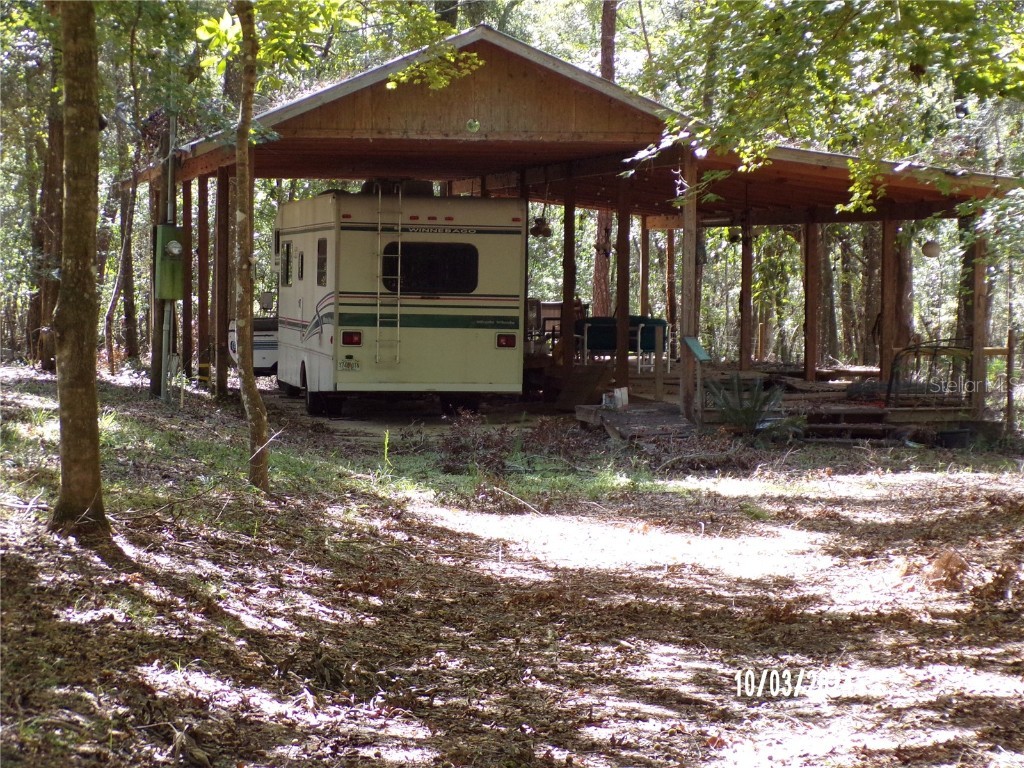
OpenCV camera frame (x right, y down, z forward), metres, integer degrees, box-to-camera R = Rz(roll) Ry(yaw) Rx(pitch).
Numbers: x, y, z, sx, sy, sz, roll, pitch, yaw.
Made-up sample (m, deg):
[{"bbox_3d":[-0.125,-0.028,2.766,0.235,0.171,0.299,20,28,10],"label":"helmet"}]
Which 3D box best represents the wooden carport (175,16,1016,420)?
[{"bbox_3d":[-0.551,-2.562,43.168,11.419,5.262,19.011,-1,3,-11],"label":"wooden carport"}]

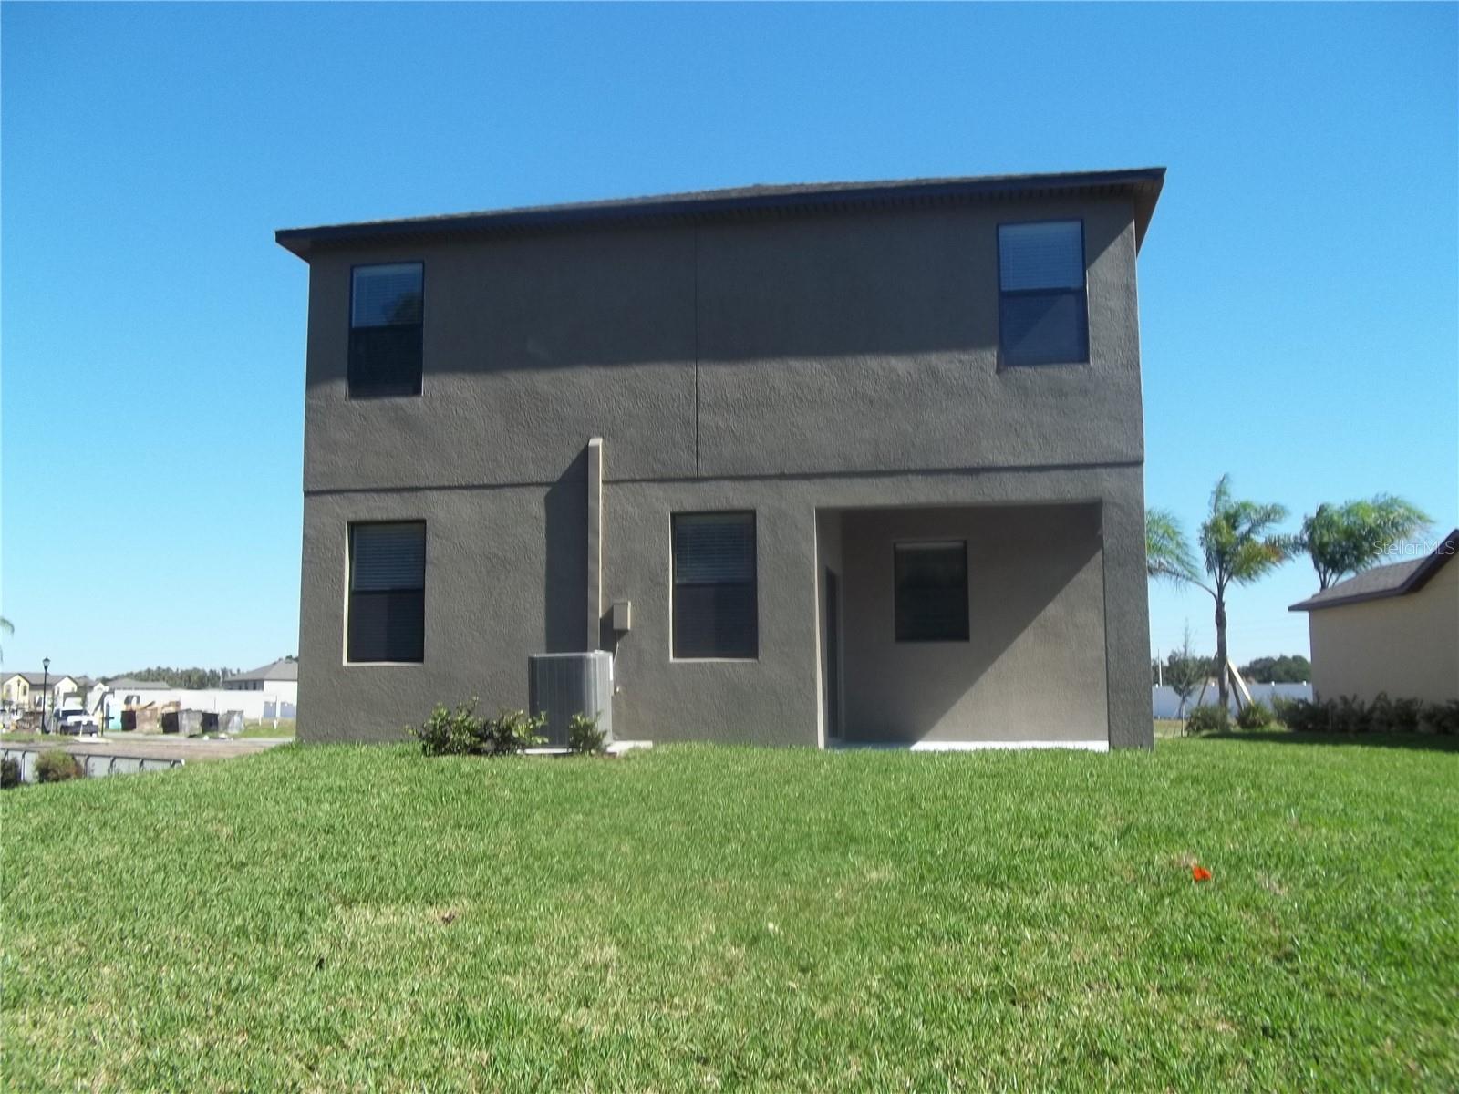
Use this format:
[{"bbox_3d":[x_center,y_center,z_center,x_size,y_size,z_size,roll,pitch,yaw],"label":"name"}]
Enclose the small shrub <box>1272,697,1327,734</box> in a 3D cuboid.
[{"bbox_3d":[11.843,3.502,28.000,1.120,0.760,0.980,-1,-6,10],"label":"small shrub"}]

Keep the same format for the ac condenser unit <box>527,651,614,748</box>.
[{"bbox_3d":[-1.599,1.547,13.659,0.720,0.910,0.720,-1,-6,10],"label":"ac condenser unit"}]

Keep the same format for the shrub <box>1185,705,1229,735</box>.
[{"bbox_3d":[10.977,3.969,31.000,1.020,0.700,0.920,-1,-6,10],"label":"shrub"}]

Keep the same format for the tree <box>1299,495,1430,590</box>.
[{"bbox_3d":[16.364,1.683,34.714,3.500,5.967,3.300,-1,-6,10],"label":"tree"}]

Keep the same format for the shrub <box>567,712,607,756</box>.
[{"bbox_3d":[-1.347,1.767,12.750,0.380,0.430,0.370,-1,-6,10],"label":"shrub"}]

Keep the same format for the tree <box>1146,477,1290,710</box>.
[{"bbox_3d":[11.696,1.325,32.000,3.900,6.085,3.600,-1,-6,10],"label":"tree"}]

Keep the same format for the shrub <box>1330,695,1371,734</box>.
[{"bbox_3d":[11.525,3.106,25.000,0.800,0.770,0.780,-1,-6,10],"label":"shrub"}]

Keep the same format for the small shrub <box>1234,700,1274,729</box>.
[{"bbox_3d":[11.857,3.789,30.500,0.860,0.720,0.840,-1,-6,10],"label":"small shrub"}]

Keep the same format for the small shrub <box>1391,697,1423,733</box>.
[{"bbox_3d":[11.304,2.814,22.500,0.620,0.640,0.620,-1,-6,10],"label":"small shrub"}]

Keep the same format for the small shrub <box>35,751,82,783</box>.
[{"bbox_3d":[-11.687,3.863,23.500,0.840,0.640,0.820,-1,-6,10],"label":"small shrub"}]

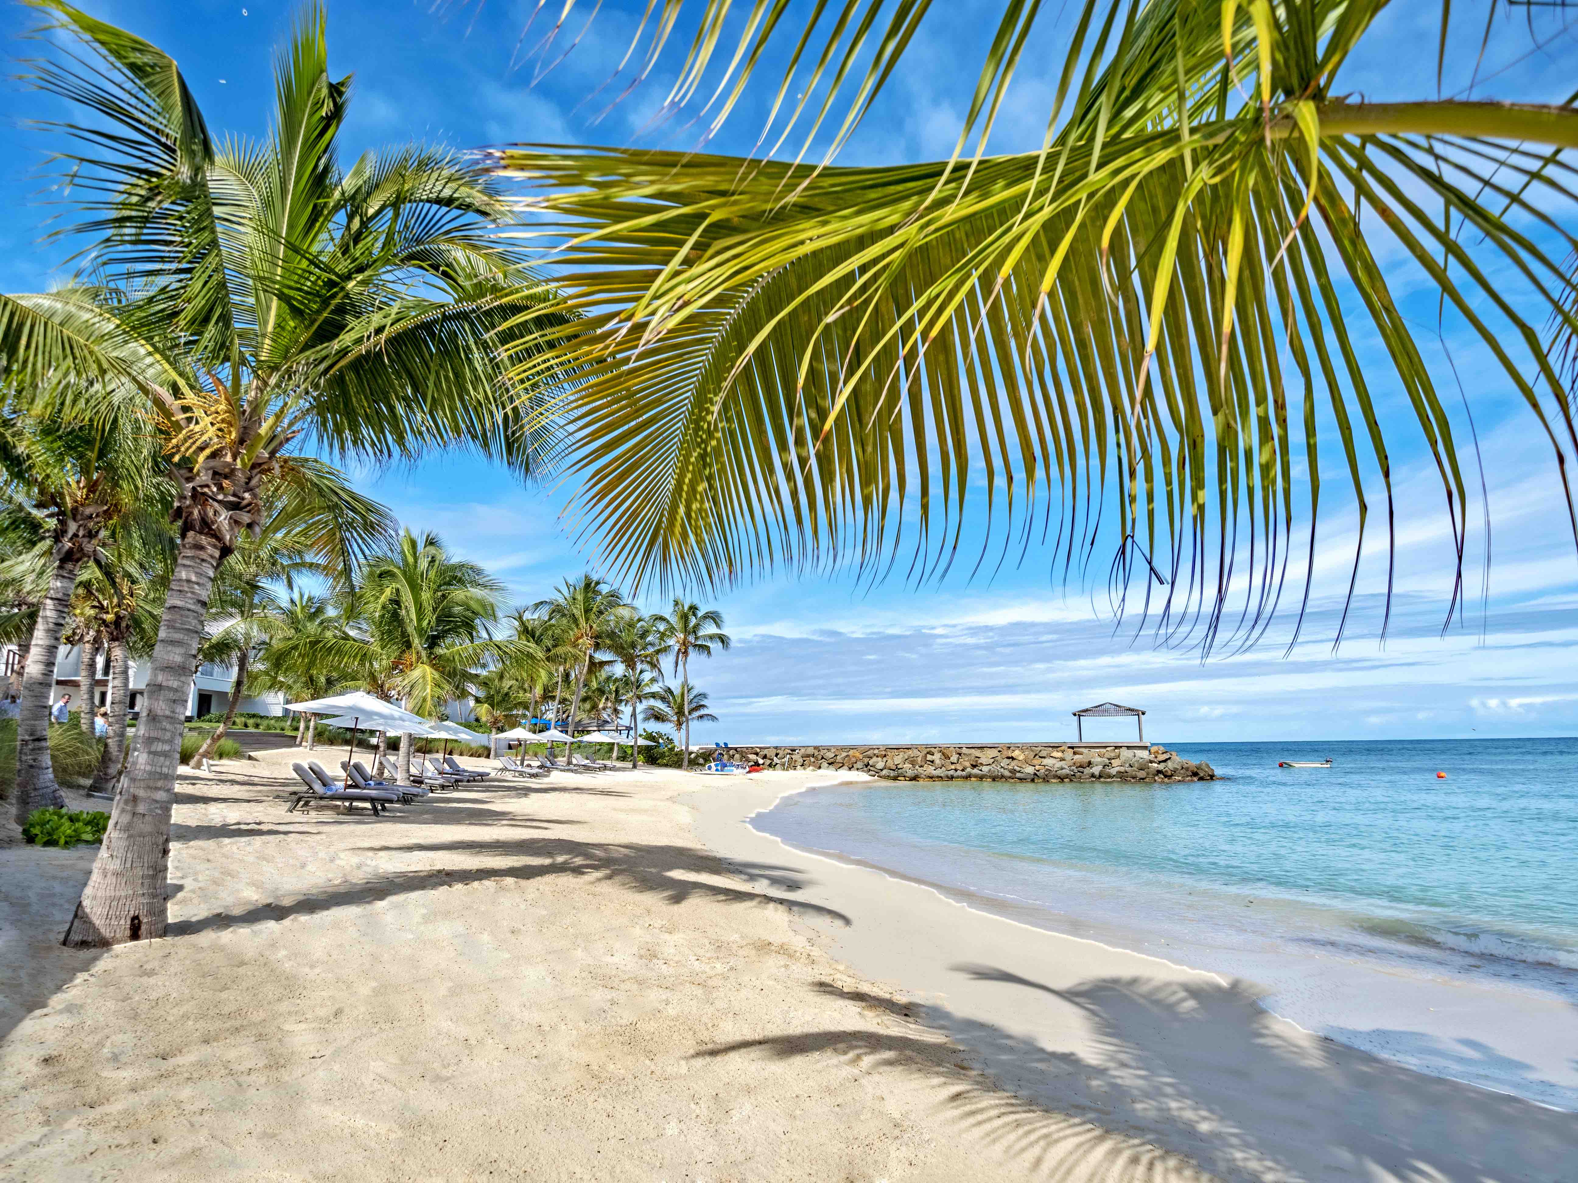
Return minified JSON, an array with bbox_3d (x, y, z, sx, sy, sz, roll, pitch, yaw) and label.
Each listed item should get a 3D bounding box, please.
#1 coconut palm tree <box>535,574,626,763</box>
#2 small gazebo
[{"bbox_3d":[-11.500,4.259,45.499,5.253,10.455,5.253,-1,-11,0],"label":"coconut palm tree"},{"bbox_3d":[23.828,9.815,61.000,5.300,2.990,5.100,-5,-12,22],"label":"small gazebo"}]

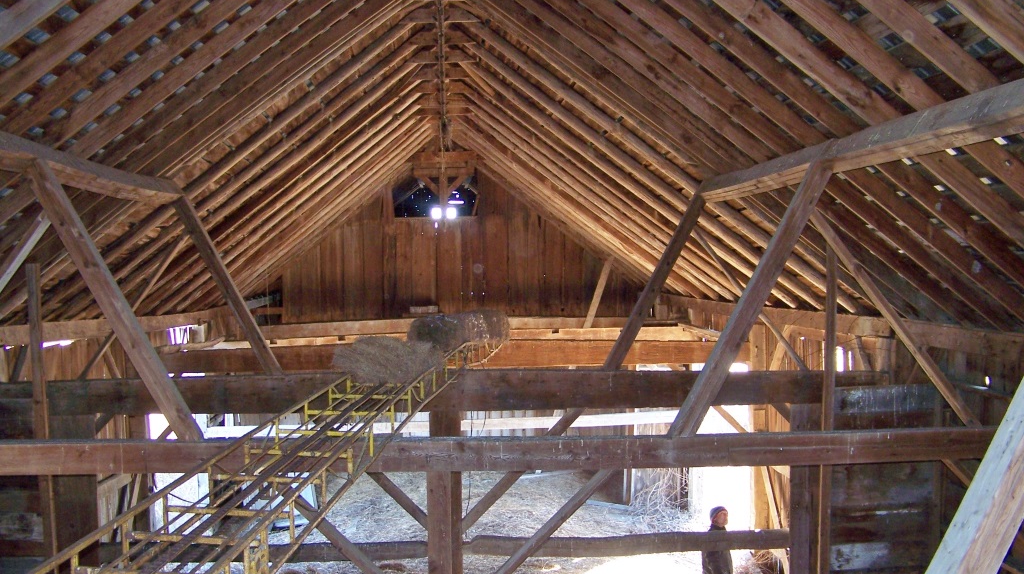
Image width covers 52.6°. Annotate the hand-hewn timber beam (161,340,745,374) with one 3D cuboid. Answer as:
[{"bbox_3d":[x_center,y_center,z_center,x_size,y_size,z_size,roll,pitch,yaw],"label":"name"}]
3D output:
[{"bbox_3d":[-0.861,0.952,14.500,8.300,0.310,0.300,-1,1,-4],"label":"hand-hewn timber beam"}]

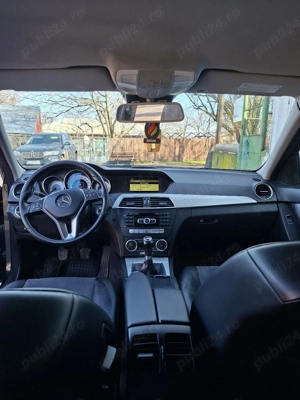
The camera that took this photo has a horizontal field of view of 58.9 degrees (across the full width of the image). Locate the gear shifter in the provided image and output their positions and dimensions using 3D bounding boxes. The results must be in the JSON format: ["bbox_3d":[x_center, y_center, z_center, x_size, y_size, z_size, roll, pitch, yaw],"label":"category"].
[{"bbox_3d":[-0.005,0.251,1.165,0.065,0.155,0.075,0,11,-4],"label":"gear shifter"}]

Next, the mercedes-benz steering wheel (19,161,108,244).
[{"bbox_3d":[-0.372,0.008,1.168,0.373,0.373,0.110,0,-15,-4],"label":"mercedes-benz steering wheel"}]

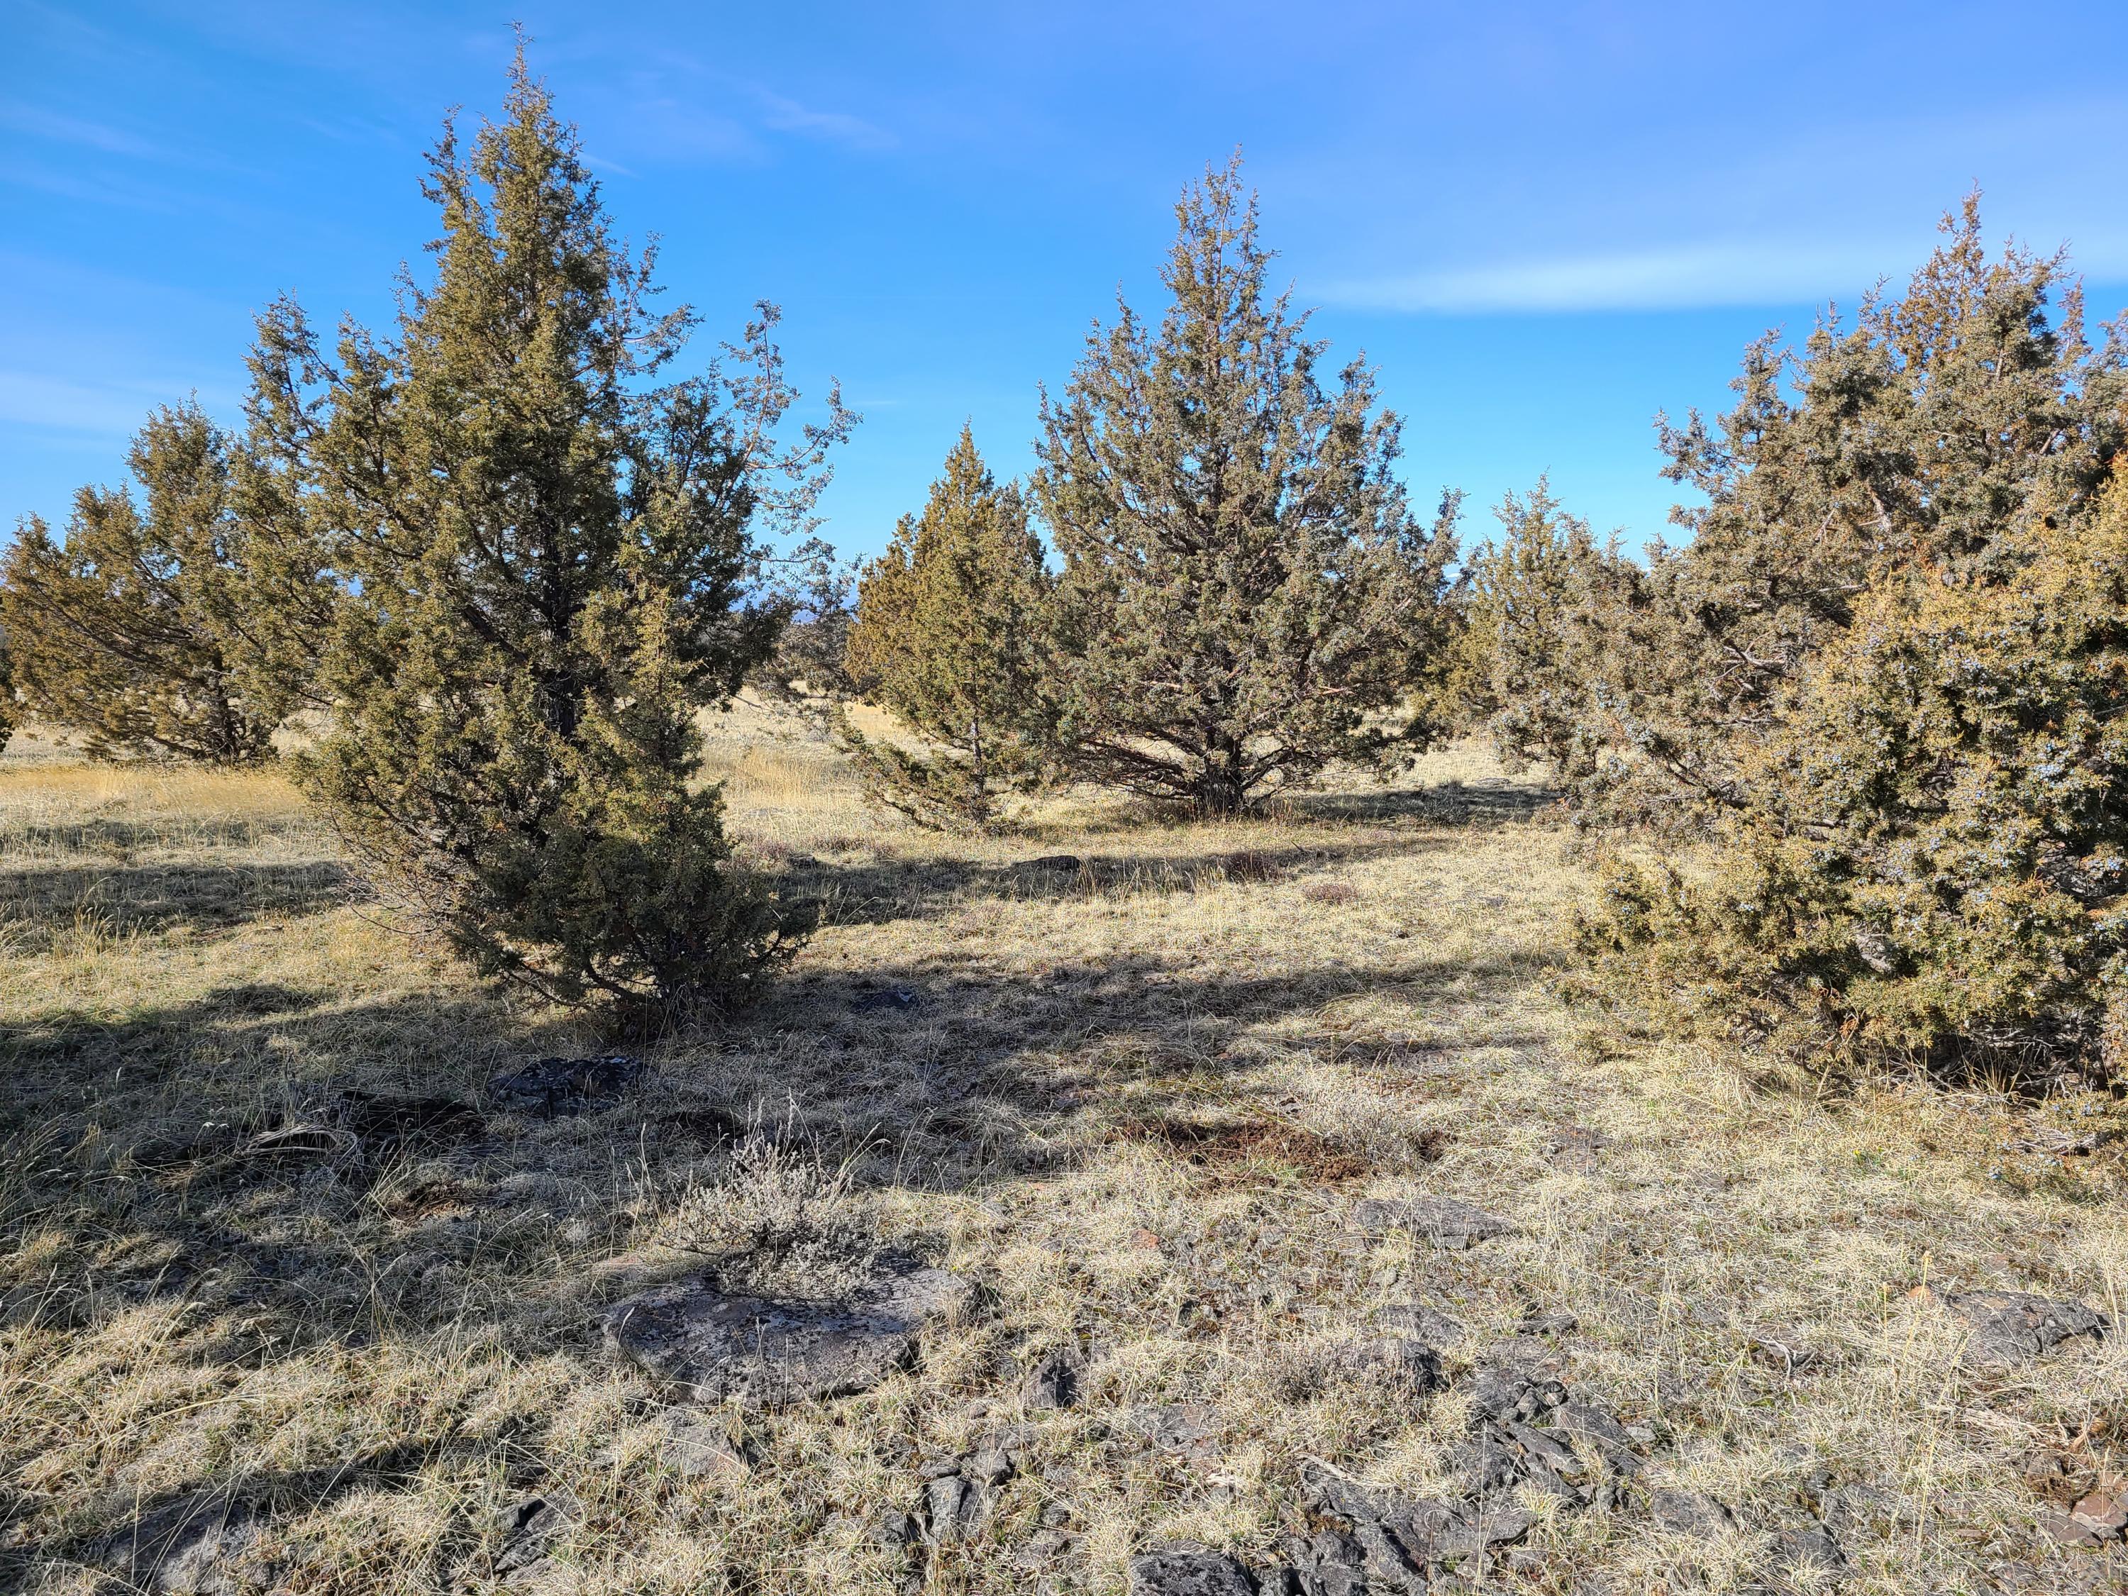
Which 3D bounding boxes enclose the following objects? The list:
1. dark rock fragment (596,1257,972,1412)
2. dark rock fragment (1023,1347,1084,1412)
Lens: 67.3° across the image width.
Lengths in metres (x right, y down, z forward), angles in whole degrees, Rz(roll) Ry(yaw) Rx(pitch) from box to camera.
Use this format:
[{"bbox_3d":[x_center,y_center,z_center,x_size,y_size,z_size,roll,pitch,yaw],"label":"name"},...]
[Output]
[{"bbox_3d":[-0.590,1.134,3.454,0.777,0.147,0.427,-1,6,-10],"label":"dark rock fragment"},{"bbox_3d":[-0.024,1.181,3.263,0.126,0.092,0.107,0,6,0],"label":"dark rock fragment"}]

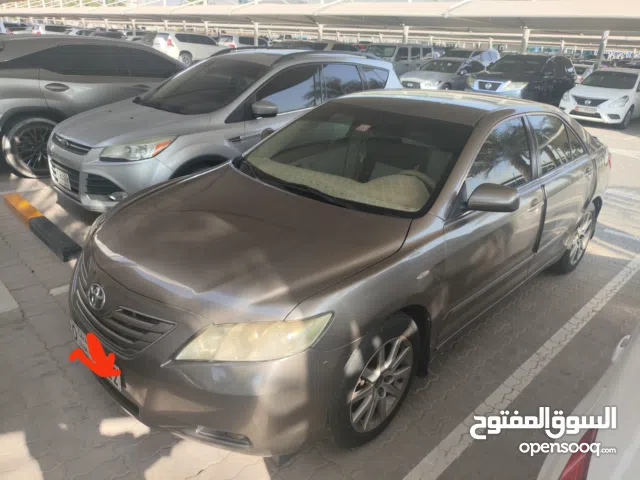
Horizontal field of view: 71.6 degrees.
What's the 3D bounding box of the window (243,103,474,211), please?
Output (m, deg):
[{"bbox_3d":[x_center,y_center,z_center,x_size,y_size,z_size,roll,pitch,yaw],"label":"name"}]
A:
[{"bbox_3d":[0.169,-0.560,2.651,1.440,0.110,0.840,25,61,40],"label":"window"}]

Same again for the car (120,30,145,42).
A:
[{"bbox_3d":[-16.689,-19.437,43.612,1.880,1.800,4.700,24,31,39],"label":"car"}]

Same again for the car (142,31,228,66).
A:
[{"bbox_3d":[-7.391,-11.349,26.458,4.800,1.860,1.880,-19,33,-41],"label":"car"}]

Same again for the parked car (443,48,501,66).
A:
[{"bbox_3d":[6.606,-7.889,20.621,4.700,1.800,1.870,-19,33,-41],"label":"parked car"}]

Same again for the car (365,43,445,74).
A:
[{"bbox_3d":[2.897,-7.260,18.786,1.880,1.840,4.700,24,31,39],"label":"car"}]

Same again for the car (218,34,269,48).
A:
[{"bbox_3d":[-4.709,-14.080,33.123,1.900,1.840,4.750,24,31,39],"label":"car"}]

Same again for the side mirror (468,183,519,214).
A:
[{"bbox_3d":[0.834,-0.198,2.121,0.140,0.150,0.220,-19,32,-41],"label":"side mirror"}]

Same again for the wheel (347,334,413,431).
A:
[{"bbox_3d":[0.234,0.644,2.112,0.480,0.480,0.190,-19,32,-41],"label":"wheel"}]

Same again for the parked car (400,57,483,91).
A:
[{"bbox_3d":[4.812,-5.967,16.548,4.750,1.450,1.830,-19,32,-41],"label":"parked car"}]

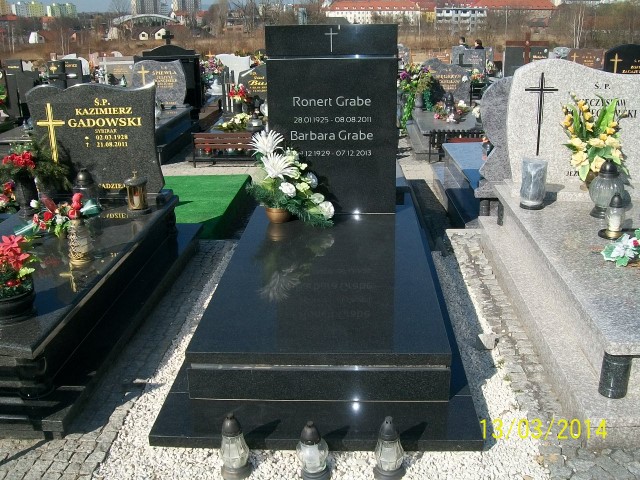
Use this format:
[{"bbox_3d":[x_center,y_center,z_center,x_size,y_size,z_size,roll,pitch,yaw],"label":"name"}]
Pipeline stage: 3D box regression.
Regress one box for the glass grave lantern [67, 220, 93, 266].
[{"bbox_3d":[-1.248,0.005,3.419,0.125,0.240,0.125,0,20,4],"label":"glass grave lantern"}]

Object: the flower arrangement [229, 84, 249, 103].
[{"bbox_3d":[-1.065,-1.915,8.700,0.250,0.230,0.220,0,19,3],"label":"flower arrangement"}]

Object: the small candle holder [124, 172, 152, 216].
[{"bbox_3d":[-1.069,-0.284,3.881,0.140,0.240,0.140,0,19,3],"label":"small candle holder"}]

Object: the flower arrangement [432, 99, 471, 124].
[{"bbox_3d":[1.679,-1.647,8.500,0.470,0.230,0.360,0,19,3],"label":"flower arrangement"}]

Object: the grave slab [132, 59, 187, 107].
[{"bbox_3d":[-2.148,-2.105,8.923,0.680,0.640,0.090,0,18,3],"label":"grave slab"}]

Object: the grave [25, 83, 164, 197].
[{"bbox_3d":[-1.305,-0.583,3.861,0.740,0.630,0.085,0,18,3],"label":"grave"}]

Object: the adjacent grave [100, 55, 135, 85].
[{"bbox_3d":[-3.716,-3.098,12.276,0.660,0.620,0.100,0,18,3],"label":"adjacent grave"}]

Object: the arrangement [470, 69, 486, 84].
[{"bbox_3d":[2.750,-2.837,11.550,0.290,0.280,0.250,0,18,3],"label":"arrangement"}]

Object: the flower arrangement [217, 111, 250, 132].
[{"bbox_3d":[-0.989,-1.359,7.700,0.360,0.180,0.300,0,19,3],"label":"flower arrangement"}]

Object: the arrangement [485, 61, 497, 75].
[{"bbox_3d":[3.586,-3.628,14.000,0.240,0.290,0.220,0,19,3],"label":"arrangement"}]

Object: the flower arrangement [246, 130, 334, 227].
[{"bbox_3d":[-0.167,-0.338,3.653,0.480,0.480,0.330,0,18,3],"label":"flower arrangement"}]

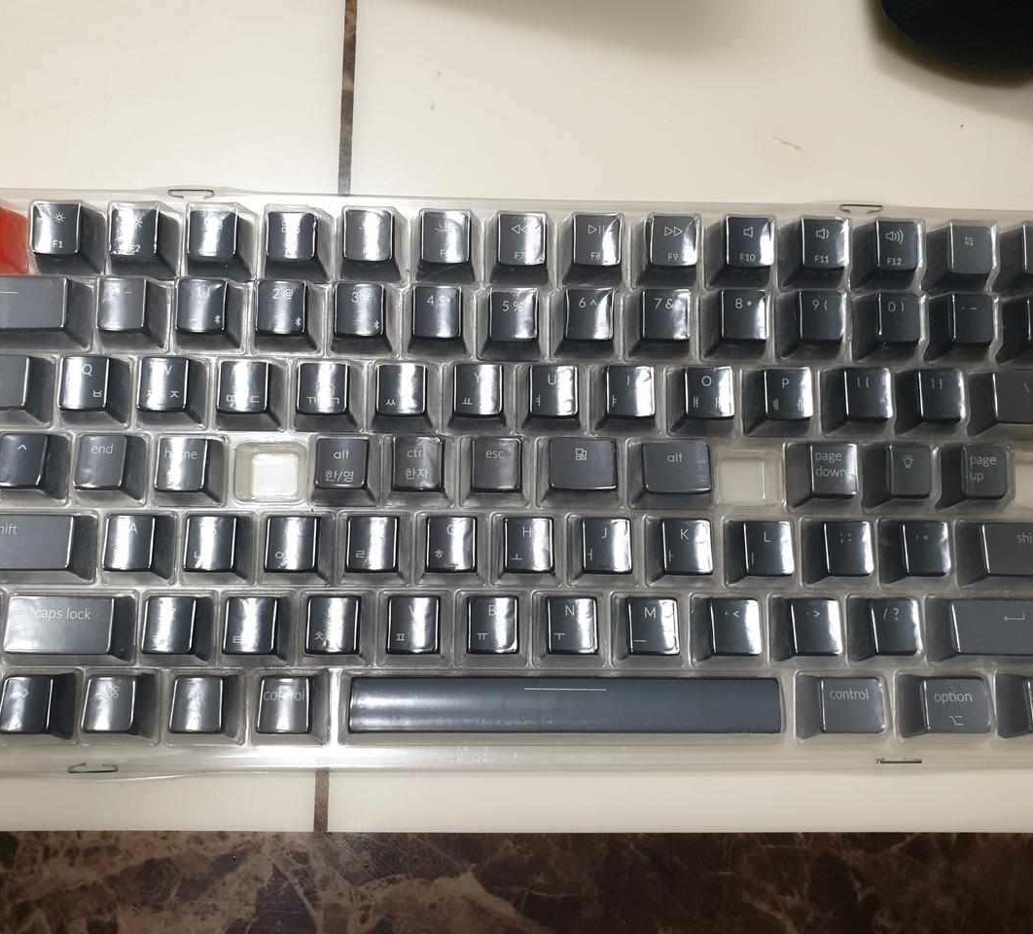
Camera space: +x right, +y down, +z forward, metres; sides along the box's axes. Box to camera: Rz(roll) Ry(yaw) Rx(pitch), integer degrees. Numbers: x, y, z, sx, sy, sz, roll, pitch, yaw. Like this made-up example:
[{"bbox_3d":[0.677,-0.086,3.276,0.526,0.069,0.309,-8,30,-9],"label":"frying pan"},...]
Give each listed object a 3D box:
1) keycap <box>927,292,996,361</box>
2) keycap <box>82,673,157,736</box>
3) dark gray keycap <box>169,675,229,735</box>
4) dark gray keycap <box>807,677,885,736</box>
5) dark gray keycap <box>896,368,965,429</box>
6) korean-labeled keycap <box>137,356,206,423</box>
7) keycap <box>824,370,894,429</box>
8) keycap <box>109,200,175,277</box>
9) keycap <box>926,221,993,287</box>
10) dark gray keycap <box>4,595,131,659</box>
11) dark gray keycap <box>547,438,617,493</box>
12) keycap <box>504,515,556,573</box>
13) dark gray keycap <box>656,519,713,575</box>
[{"bbox_3d":[0.130,-0.041,0.271,0.018,0.011,0.018,1,81,-3],"label":"keycap"},{"bbox_3d":[-0.104,0.063,0.244,0.018,0.009,0.018,1,83,-3],"label":"keycap"},{"bbox_3d":[-0.083,0.063,0.246,0.018,0.010,0.018,1,82,-3],"label":"dark gray keycap"},{"bbox_3d":[0.089,0.065,0.251,0.023,0.009,0.018,1,82,-3],"label":"dark gray keycap"},{"bbox_3d":[0.120,-0.019,0.268,0.018,0.009,0.018,1,81,-3],"label":"dark gray keycap"},{"bbox_3d":[-0.096,-0.021,0.258,0.018,0.010,0.018,1,82,-3],"label":"korean-labeled keycap"},{"bbox_3d":[0.099,-0.019,0.267,0.018,0.010,0.018,1,82,-3],"label":"keycap"},{"bbox_3d":[-0.105,-0.063,0.261,0.018,0.011,0.018,1,82,-3],"label":"keycap"},{"bbox_3d":[0.130,-0.061,0.272,0.018,0.011,0.018,1,82,-3],"label":"keycap"},{"bbox_3d":[-0.119,0.042,0.245,0.032,0.009,0.018,1,82,-3],"label":"dark gray keycap"},{"bbox_3d":[0.018,0.001,0.256,0.023,0.009,0.018,1,83,-3],"label":"dark gray keycap"},{"bbox_3d":[0.003,0.022,0.256,0.018,0.009,0.018,1,82,-3],"label":"keycap"},{"bbox_3d":[0.046,0.023,0.258,0.018,0.009,0.018,1,82,-3],"label":"dark gray keycap"}]

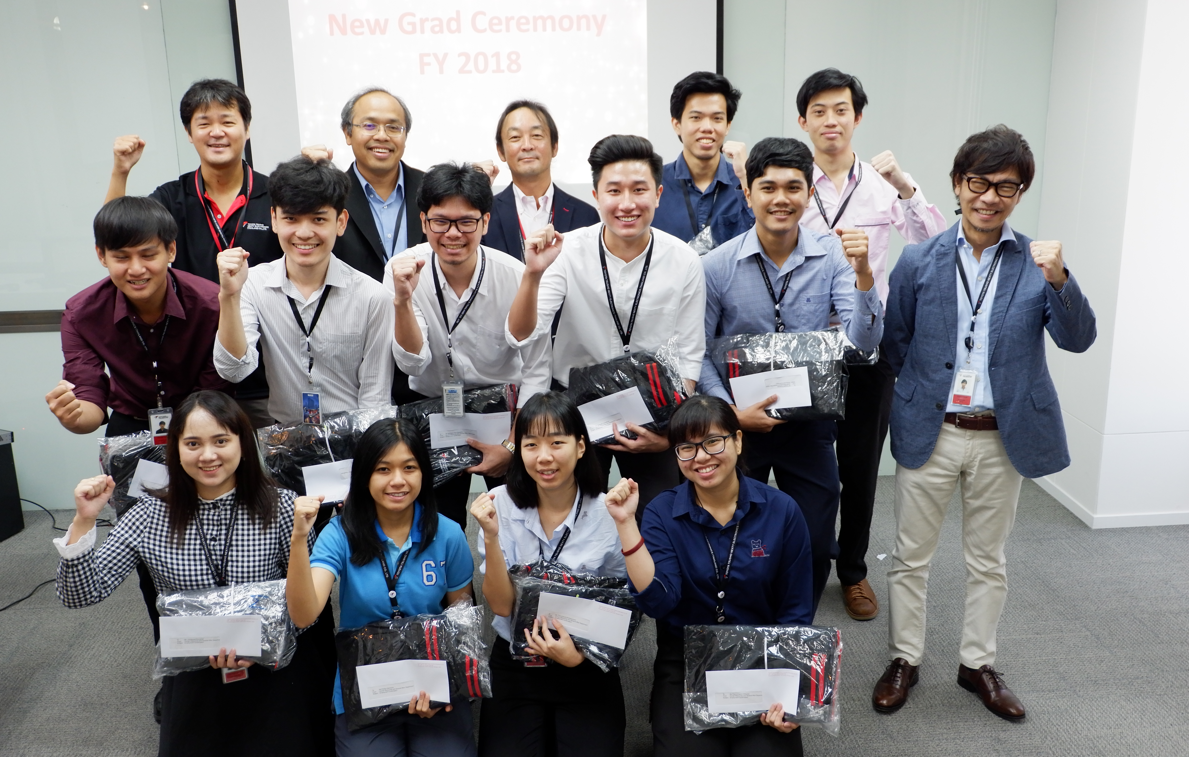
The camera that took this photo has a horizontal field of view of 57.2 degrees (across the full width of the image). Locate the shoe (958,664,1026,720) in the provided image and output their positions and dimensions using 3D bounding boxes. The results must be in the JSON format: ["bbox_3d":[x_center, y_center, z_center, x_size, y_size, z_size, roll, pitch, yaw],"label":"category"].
[{"bbox_3d":[1.163,0.899,3.201,0.100,0.100,0.272,-7,15,-19],"label":"shoe"}]

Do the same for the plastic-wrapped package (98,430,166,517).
[{"bbox_3d":[-1.135,0.264,2.950,0.360,0.250,0.070,-12,7,-12],"label":"plastic-wrapped package"}]

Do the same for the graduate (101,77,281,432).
[{"bbox_3d":[-1.191,-0.039,3.574,0.560,1.800,0.420,-5,15,-13],"label":"graduate"}]

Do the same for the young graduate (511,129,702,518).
[{"bbox_3d":[0.048,0.143,3.188,0.570,1.620,0.520,-2,15,-3],"label":"young graduate"}]

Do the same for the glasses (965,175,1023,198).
[{"bbox_3d":[1.030,-0.499,2.813,0.143,0.047,0.143,12,25,16],"label":"glasses"}]

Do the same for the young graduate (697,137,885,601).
[{"bbox_3d":[0.548,0.136,3.190,0.550,1.610,0.520,0,15,7],"label":"young graduate"}]

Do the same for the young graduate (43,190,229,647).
[{"bbox_3d":[-1.250,0.228,3.213,0.570,1.500,0.550,-7,16,-21],"label":"young graduate"}]

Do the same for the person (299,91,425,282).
[{"bbox_3d":[-0.661,-0.019,3.511,0.500,1.770,0.420,-3,15,-8],"label":"person"}]

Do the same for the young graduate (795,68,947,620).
[{"bbox_3d":[0.863,-0.083,3.610,0.570,1.810,0.430,1,15,9],"label":"young graduate"}]

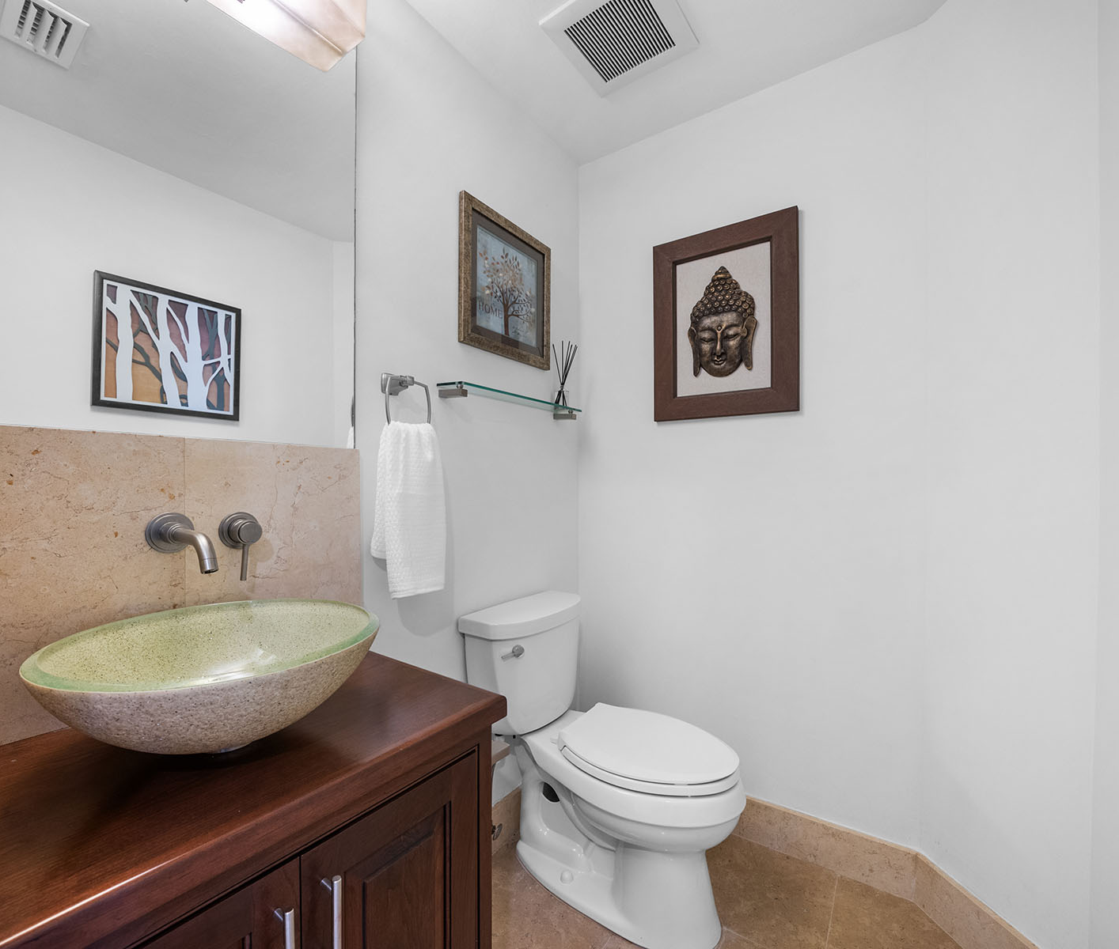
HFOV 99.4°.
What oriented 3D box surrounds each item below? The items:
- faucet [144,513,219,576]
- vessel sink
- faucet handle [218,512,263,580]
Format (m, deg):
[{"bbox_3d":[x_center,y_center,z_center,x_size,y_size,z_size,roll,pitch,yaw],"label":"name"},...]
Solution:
[{"bbox_3d":[-0.607,0.111,0.779,0.200,0.086,0.072,0,-1,36],"label":"faucet"},{"bbox_3d":[-0.493,0.310,0.705,0.412,0.148,0.412,0,-1,0],"label":"vessel sink"},{"bbox_3d":[-0.600,0.137,0.907,0.060,0.131,0.072,0,-1,36],"label":"faucet handle"}]

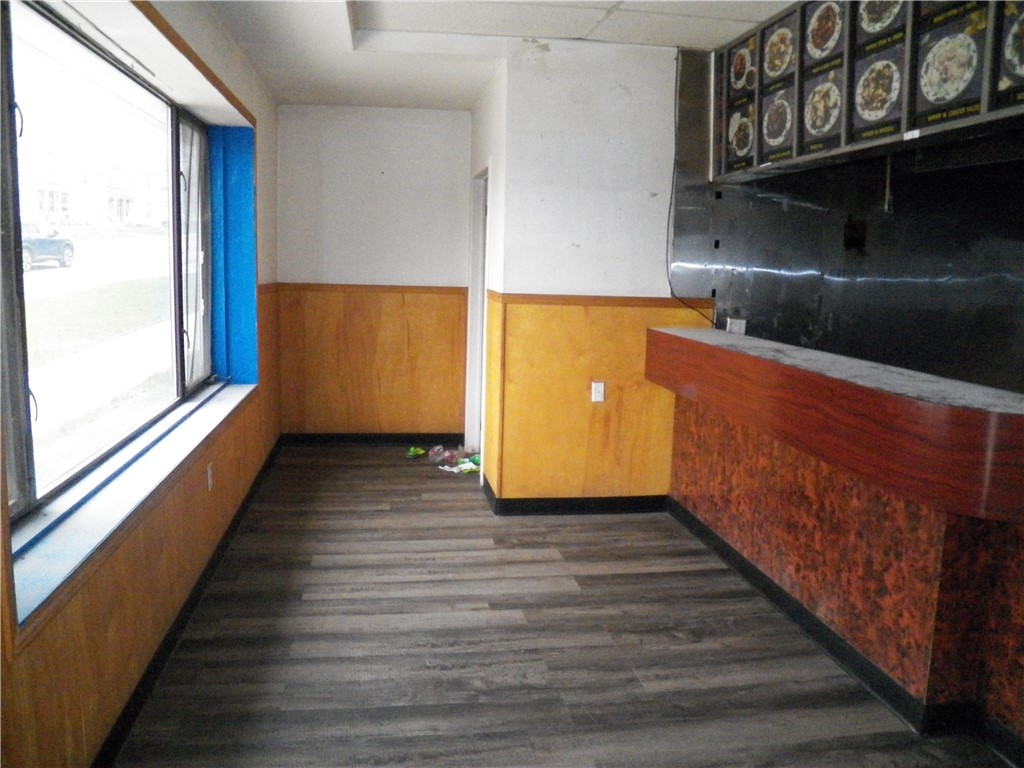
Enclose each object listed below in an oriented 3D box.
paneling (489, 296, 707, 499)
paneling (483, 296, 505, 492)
[{"bbox_3d":[0.525,0.082,4.819,1.230,1.171,0.050,0,9,-9],"label":"paneling"},{"bbox_3d":[-0.102,0.030,5.074,0.050,1.166,0.690,0,9,-9],"label":"paneling"}]

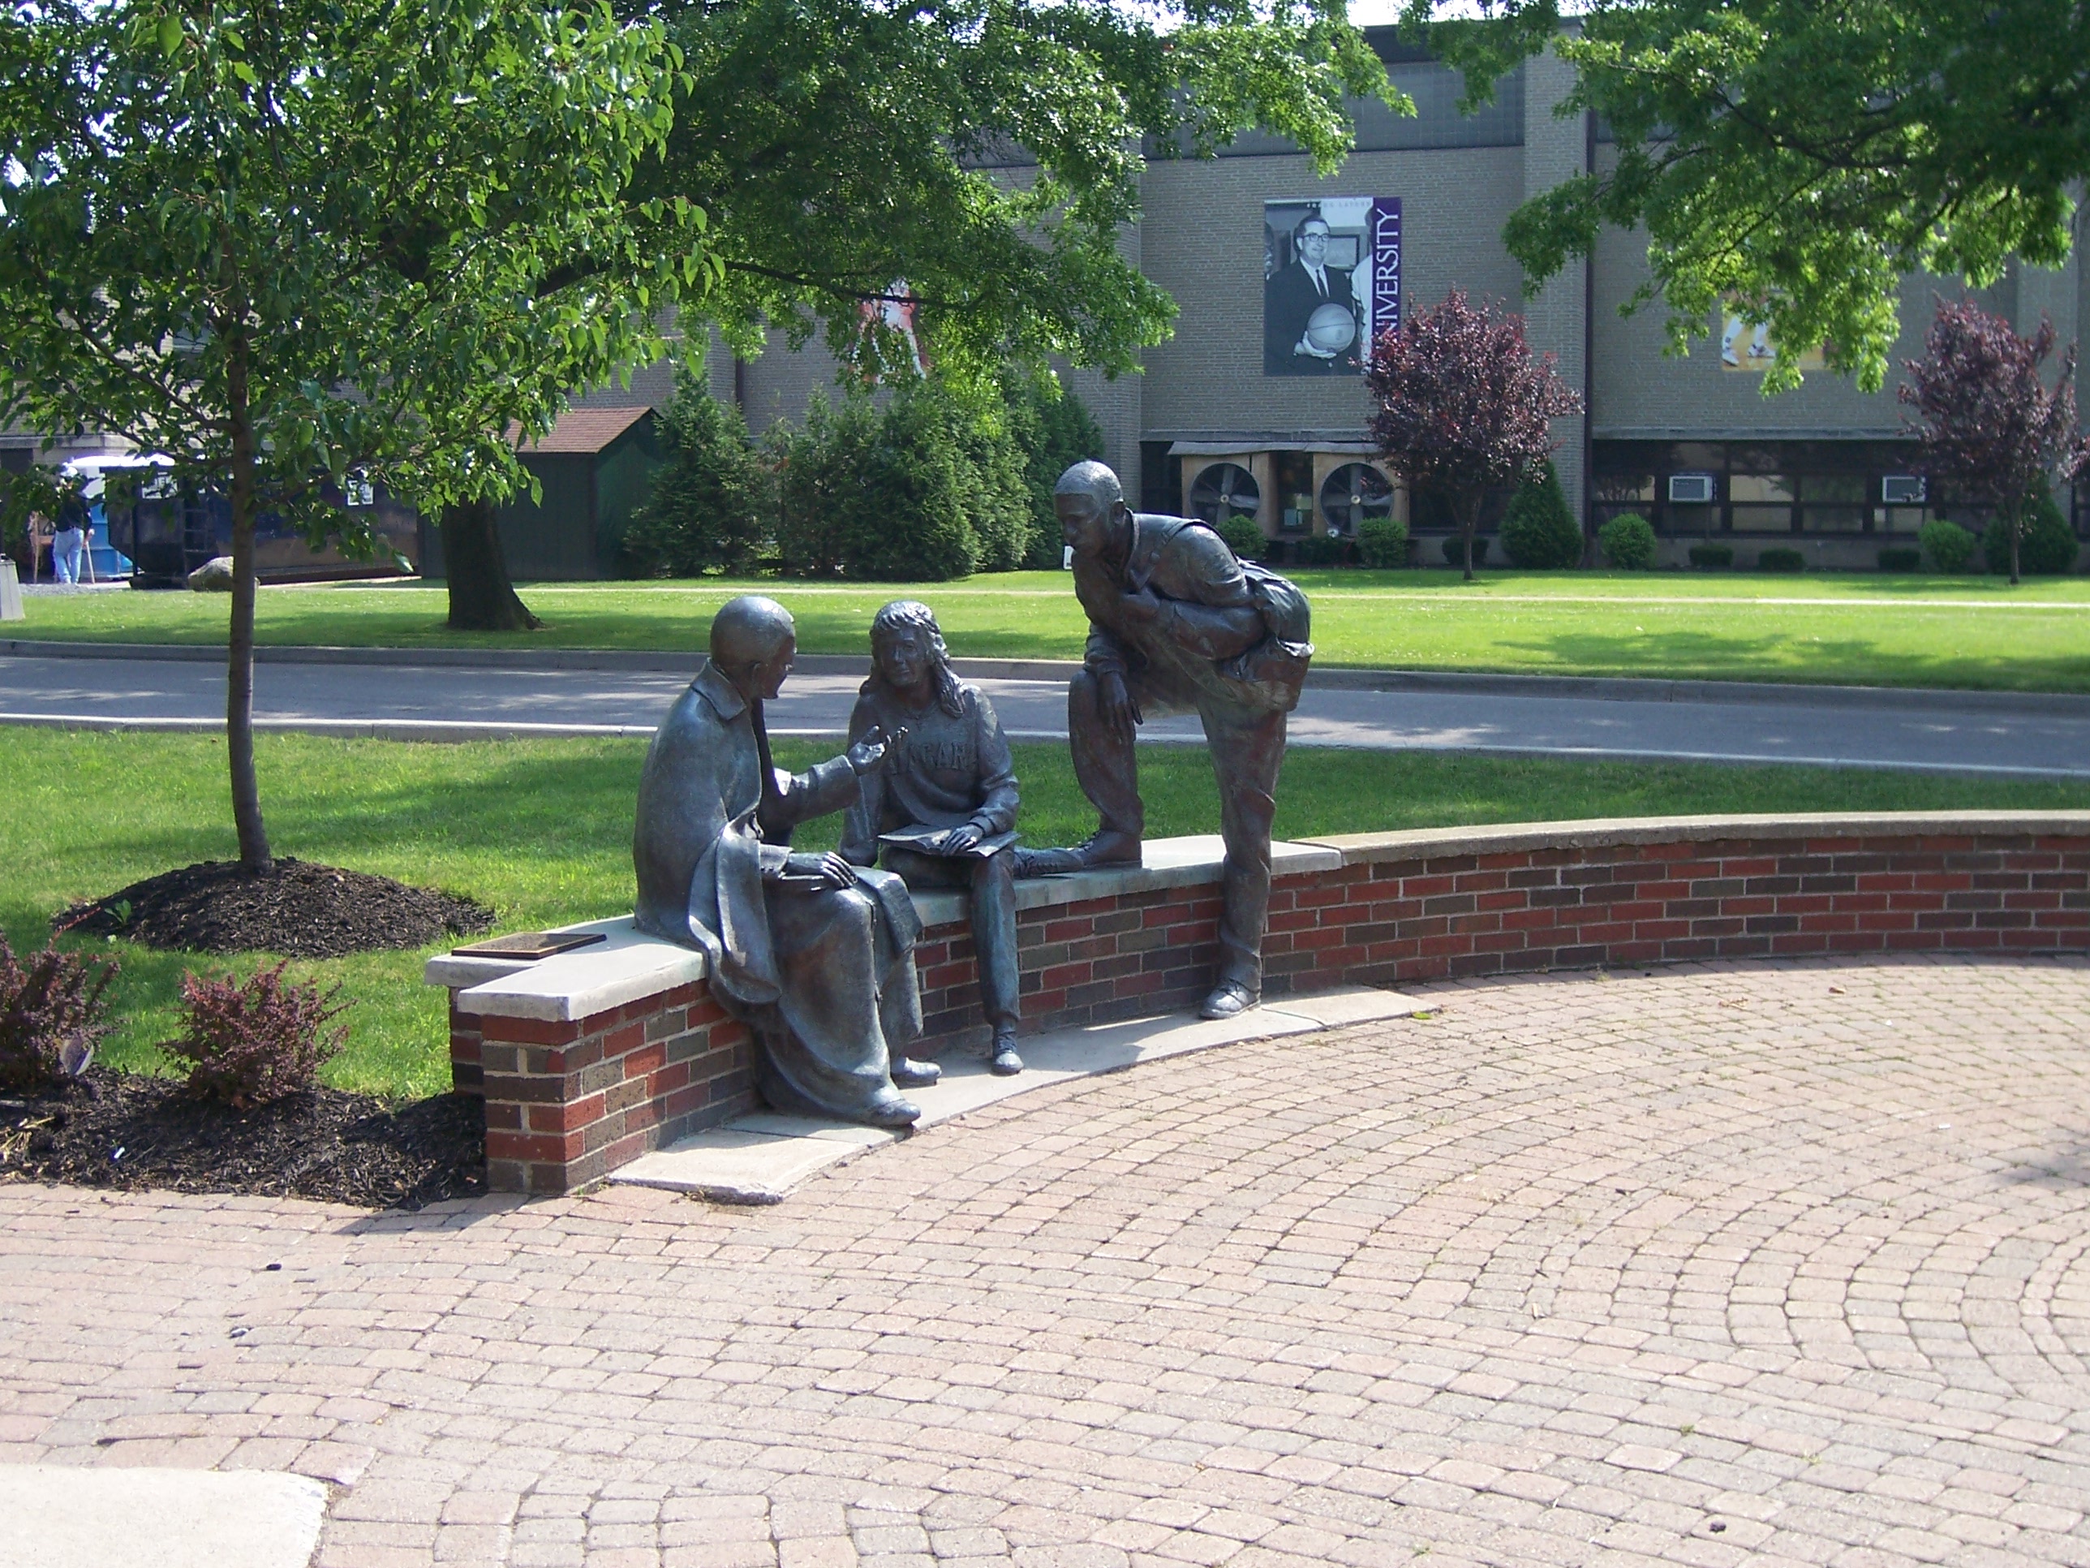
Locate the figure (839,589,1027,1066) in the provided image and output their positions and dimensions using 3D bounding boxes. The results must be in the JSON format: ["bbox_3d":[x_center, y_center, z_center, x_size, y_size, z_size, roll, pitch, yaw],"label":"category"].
[{"bbox_3d":[-0.298,0.127,7.980,0.600,1.305,0.820,-2,6,-11],"label":"figure"}]

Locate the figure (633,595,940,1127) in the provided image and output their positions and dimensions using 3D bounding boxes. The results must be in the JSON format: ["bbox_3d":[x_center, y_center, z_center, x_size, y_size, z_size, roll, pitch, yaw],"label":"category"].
[{"bbox_3d":[-0.697,0.181,7.311,0.820,1.355,0.720,0,6,10],"label":"figure"}]

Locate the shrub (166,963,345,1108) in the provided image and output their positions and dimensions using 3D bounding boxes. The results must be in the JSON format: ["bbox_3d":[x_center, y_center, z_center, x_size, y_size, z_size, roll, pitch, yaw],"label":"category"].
[{"bbox_3d":[-2.079,0.675,7.231,0.490,0.385,0.480,-1,6,0],"label":"shrub"}]

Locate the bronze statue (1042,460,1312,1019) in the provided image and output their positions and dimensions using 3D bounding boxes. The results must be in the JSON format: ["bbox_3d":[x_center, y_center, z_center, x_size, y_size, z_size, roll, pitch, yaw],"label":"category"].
[{"bbox_3d":[0.423,-0.155,8.504,0.840,1.730,0.580,-4,7,-25],"label":"bronze statue"}]

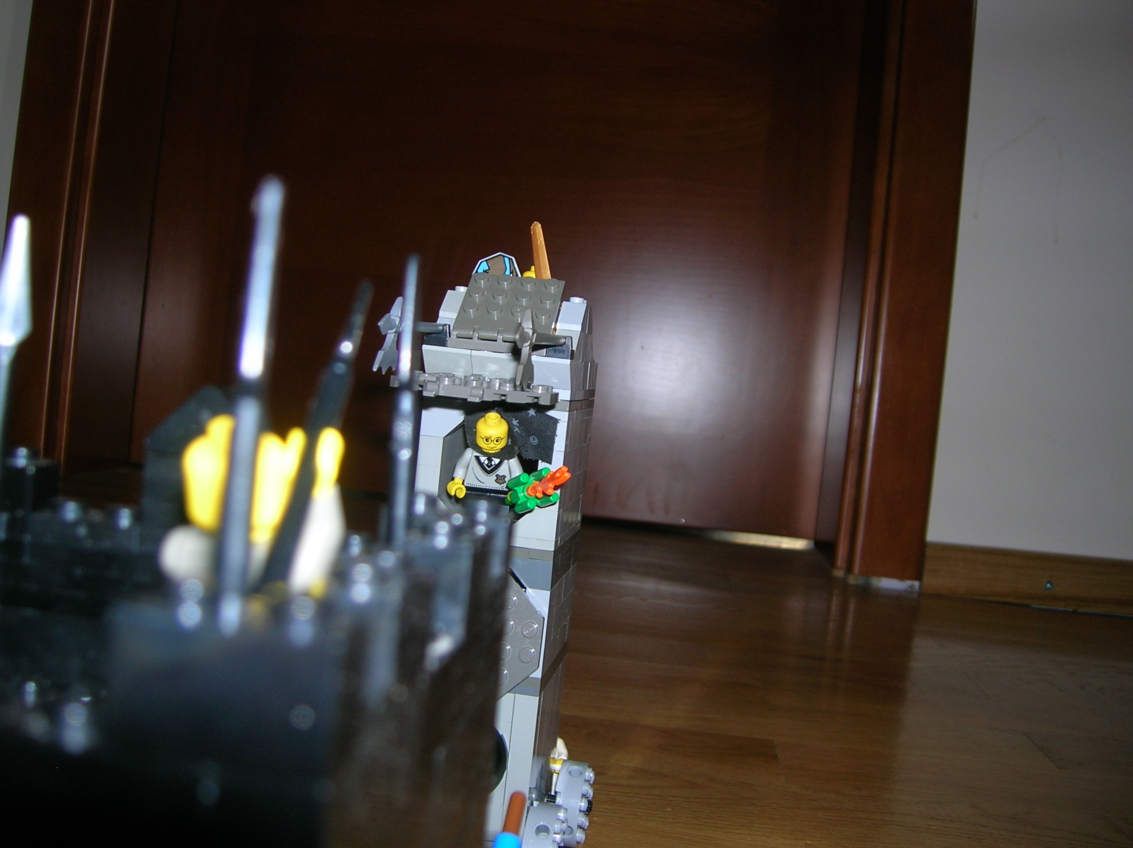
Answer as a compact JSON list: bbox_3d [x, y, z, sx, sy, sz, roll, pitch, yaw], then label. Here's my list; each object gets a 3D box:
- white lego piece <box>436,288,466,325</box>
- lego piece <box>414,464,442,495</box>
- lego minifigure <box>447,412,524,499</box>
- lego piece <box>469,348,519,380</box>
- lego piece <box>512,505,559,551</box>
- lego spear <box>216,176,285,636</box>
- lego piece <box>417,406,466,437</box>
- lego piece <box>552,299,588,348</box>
[{"bbox_3d":[-0.037,-0.039,0.386,0.008,0.013,0.017,6,2,8],"label":"white lego piece"},{"bbox_3d":[-0.044,0.018,0.378,0.008,0.010,0.011,6,2,8],"label":"lego piece"},{"bbox_3d":[-0.026,0.017,0.371,0.026,0.040,0.014,6,2,0],"label":"lego minifigure"},{"bbox_3d":[-0.022,-0.017,0.367,0.016,0.010,0.014,6,2,8],"label":"lego piece"},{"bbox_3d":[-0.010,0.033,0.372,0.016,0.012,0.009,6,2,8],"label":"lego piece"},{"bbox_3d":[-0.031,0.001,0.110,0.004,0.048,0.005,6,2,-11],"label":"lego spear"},{"bbox_3d":[-0.039,0.000,0.375,0.016,0.010,0.009,6,2,8],"label":"lego piece"},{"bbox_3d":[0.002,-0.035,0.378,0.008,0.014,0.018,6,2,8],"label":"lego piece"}]

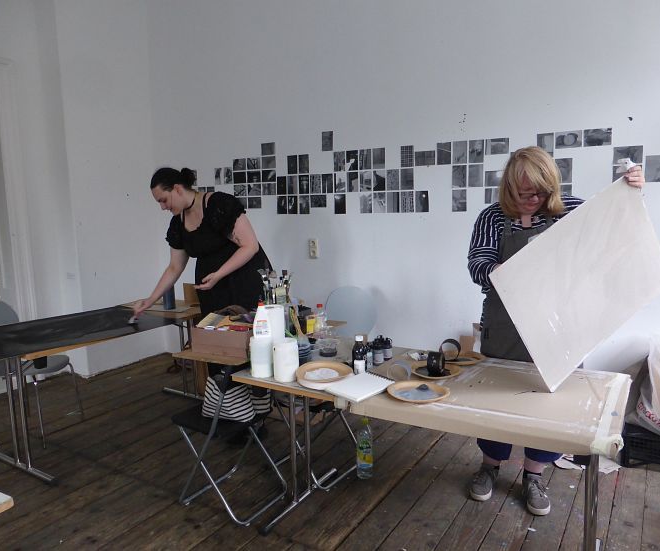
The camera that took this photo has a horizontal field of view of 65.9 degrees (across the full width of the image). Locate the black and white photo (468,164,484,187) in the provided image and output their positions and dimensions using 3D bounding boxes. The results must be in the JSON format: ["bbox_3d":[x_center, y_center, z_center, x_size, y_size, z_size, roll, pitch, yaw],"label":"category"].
[{"bbox_3d":[0.989,-0.672,3.442,0.100,0.150,0.005,4,9,33],"label":"black and white photo"}]

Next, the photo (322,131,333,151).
[{"bbox_3d":[-0.016,-1.032,3.925,0.099,0.146,0.006,4,9,33],"label":"photo"}]

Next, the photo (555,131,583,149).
[{"bbox_3d":[1.458,-0.827,3.108,0.150,0.100,0.005,4,9,33],"label":"photo"}]

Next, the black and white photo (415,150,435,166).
[{"bbox_3d":[0.686,-0.841,3.669,0.151,0.101,0.010,4,8,32],"label":"black and white photo"}]

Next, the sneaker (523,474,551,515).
[{"bbox_3d":[1.023,1.070,2.550,0.102,0.106,0.270,0,8,9],"label":"sneaker"}]

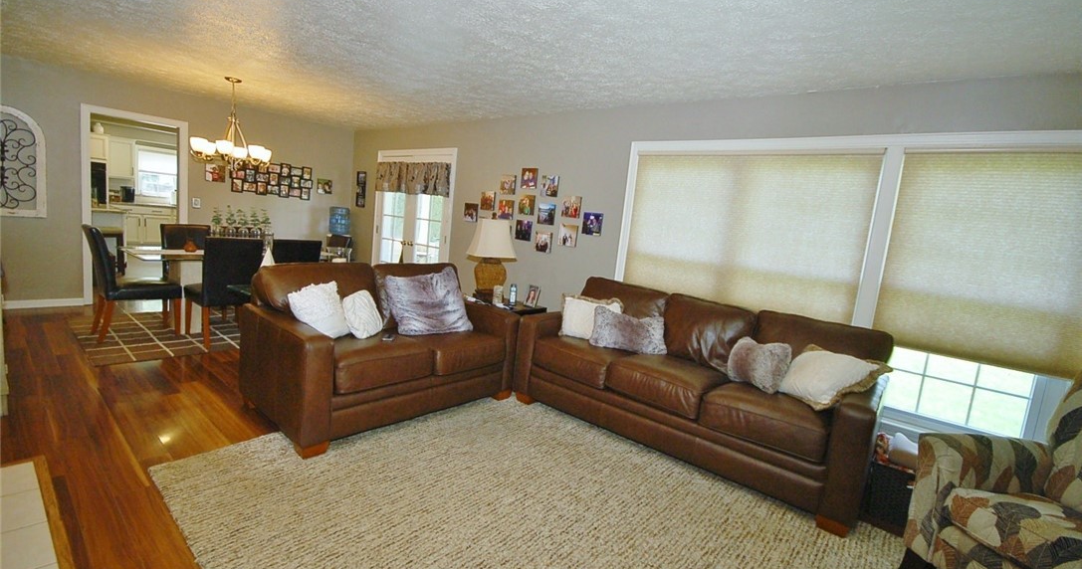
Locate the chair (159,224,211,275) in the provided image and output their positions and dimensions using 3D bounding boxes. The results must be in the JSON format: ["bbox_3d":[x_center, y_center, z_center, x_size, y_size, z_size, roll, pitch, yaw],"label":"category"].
[{"bbox_3d":[-3.720,-0.130,4.771,0.626,0.973,0.466,12,10,38],"label":"chair"}]

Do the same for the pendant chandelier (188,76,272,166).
[{"bbox_3d":[-2.997,-1.577,4.371,0.632,0.820,0.632,12,10,38],"label":"pendant chandelier"}]

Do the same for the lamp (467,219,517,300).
[{"bbox_3d":[-0.447,-0.207,4.217,0.410,0.744,0.410,12,10,38],"label":"lamp"}]

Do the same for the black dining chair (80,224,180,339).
[{"bbox_3d":[-3.639,-0.022,4.029,0.452,0.973,0.625,12,10,38],"label":"black dining chair"}]

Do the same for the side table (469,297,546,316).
[{"bbox_3d":[-0.421,0.484,4.245,0.653,0.619,0.612,12,10,38],"label":"side table"}]

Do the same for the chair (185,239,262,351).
[{"bbox_3d":[-2.956,0.028,4.223,0.639,0.973,0.473,12,10,38],"label":"chair"}]

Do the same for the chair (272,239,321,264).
[{"bbox_3d":[-2.619,0.011,4.621,0.639,0.973,0.473,12,10,38],"label":"chair"}]

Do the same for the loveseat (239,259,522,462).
[{"bbox_3d":[-1.094,0.380,3.282,0.980,0.931,1.626,12,10,38],"label":"loveseat"}]

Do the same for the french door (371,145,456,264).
[{"bbox_3d":[-1.760,-0.691,6.049,1.682,2.168,0.097,12,10,38],"label":"french door"}]

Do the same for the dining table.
[{"bbox_3d":[-3.121,0.072,4.652,0.820,0.737,1.654,12,10,38],"label":"dining table"}]

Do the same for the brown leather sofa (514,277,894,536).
[{"bbox_3d":[1.025,0.616,3.235,2.224,0.938,0.945,12,10,38],"label":"brown leather sofa"}]

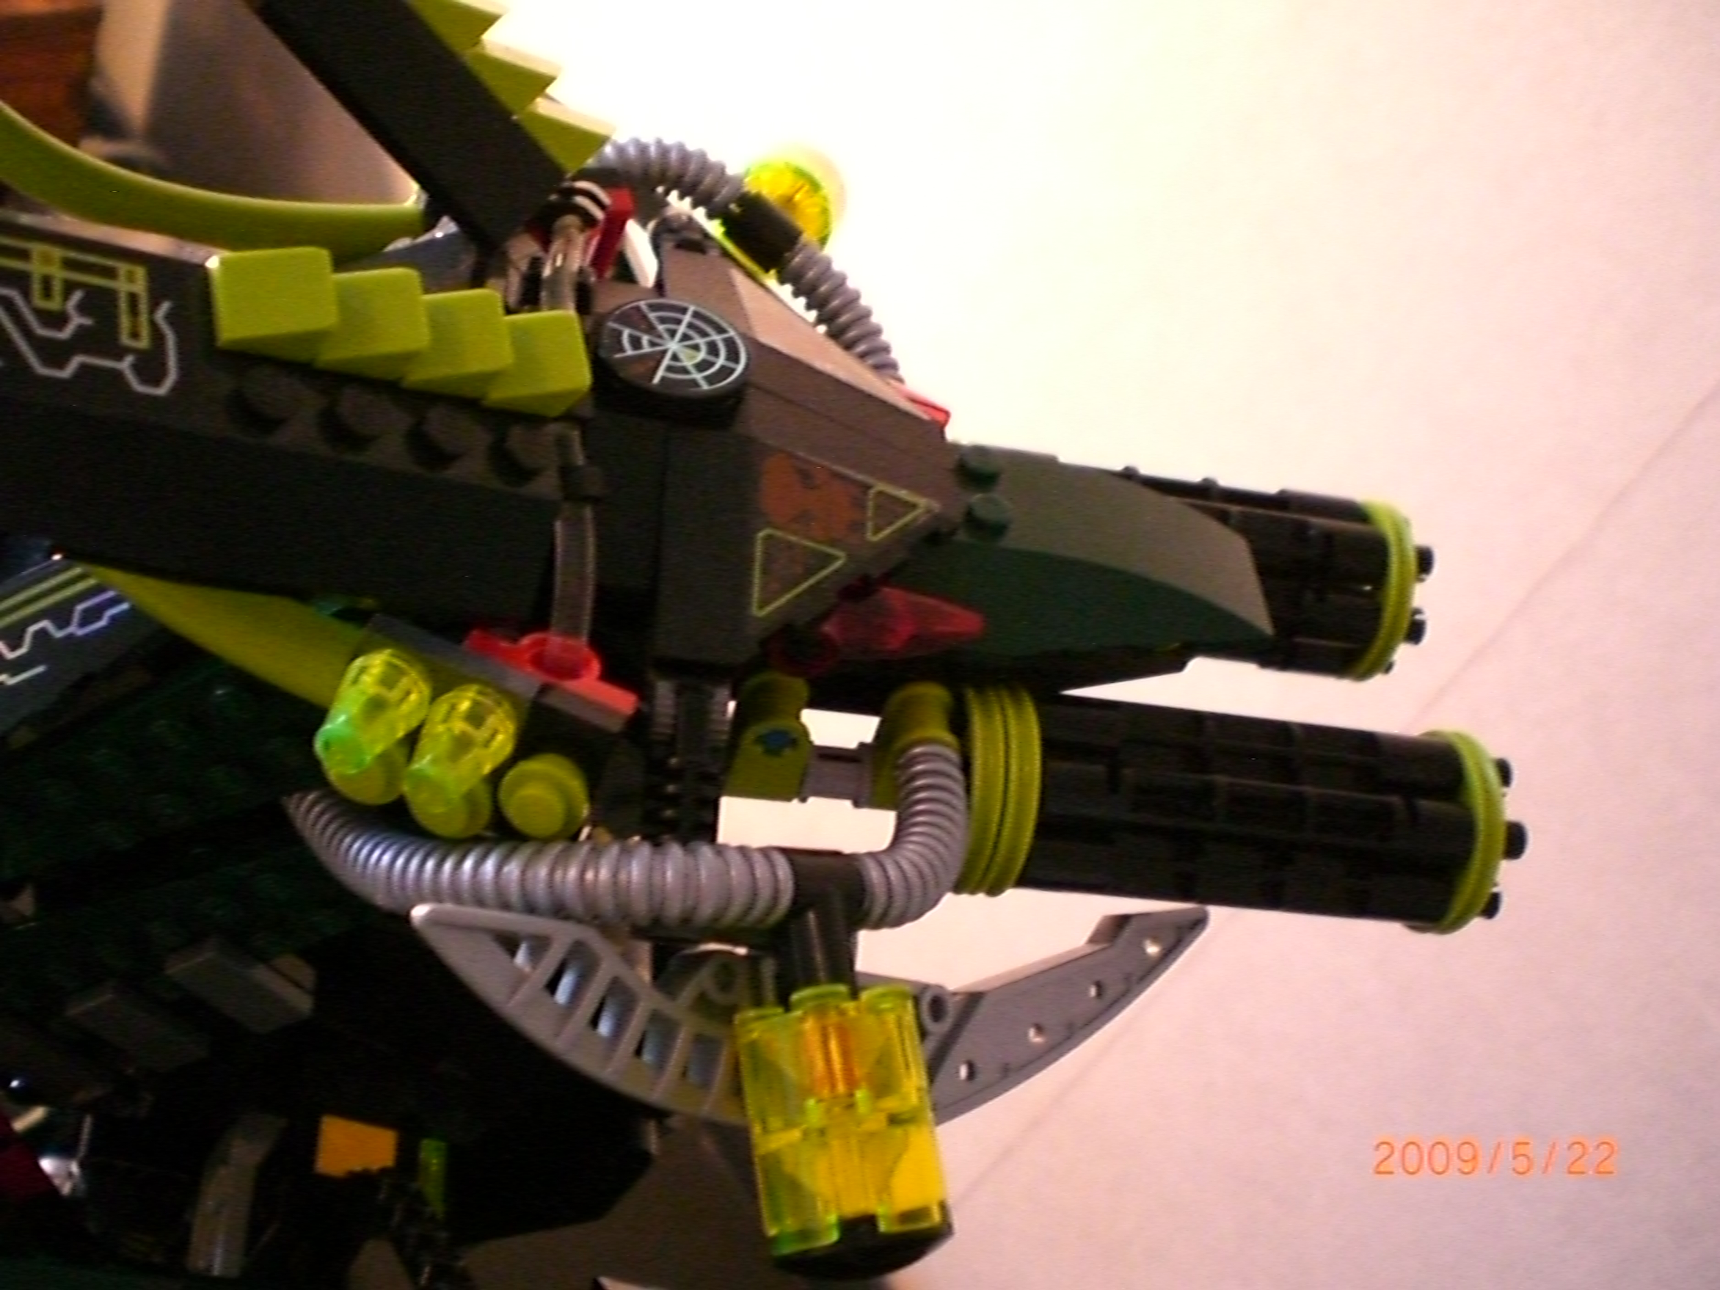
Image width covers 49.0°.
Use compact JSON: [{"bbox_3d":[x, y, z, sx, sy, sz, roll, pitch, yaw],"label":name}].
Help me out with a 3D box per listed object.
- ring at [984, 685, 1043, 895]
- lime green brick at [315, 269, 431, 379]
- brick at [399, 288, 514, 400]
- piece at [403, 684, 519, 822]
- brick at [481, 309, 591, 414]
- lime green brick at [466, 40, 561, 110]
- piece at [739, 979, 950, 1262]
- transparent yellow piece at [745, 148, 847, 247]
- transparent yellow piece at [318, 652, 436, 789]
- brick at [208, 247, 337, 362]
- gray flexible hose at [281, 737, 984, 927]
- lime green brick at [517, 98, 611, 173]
[{"bbox_3d":[0.015,0.017,0.216,0.003,0.024,0.024,7,48,-14],"label":"ring"},{"bbox_3d":[-0.042,-0.028,0.162,0.008,0.006,0.008,8,58,-39],"label":"lime green brick"},{"bbox_3d":[-0.036,-0.027,0.167,0.008,0.006,0.008,8,58,-39],"label":"brick"},{"bbox_3d":[-0.035,0.010,0.161,0.008,0.008,0.011,0,24,9],"label":"piece"},{"bbox_3d":[-0.030,-0.026,0.170,0.008,0.006,0.008,8,59,-40],"label":"brick"},{"bbox_3d":[-0.036,-0.061,0.198,0.008,0.006,0.008,47,12,-19],"label":"lime green brick"},{"bbox_3d":[-0.002,0.043,0.171,0.016,0.016,0.021,-12,75,10],"label":"piece"},{"bbox_3d":[-0.011,-0.065,0.283,0.016,0.016,0.019,0,13,4],"label":"transparent yellow piece"},{"bbox_3d":[-0.043,0.007,0.166,0.008,0.008,0.011,24,30,-2],"label":"transparent yellow piece"},{"bbox_3d":[-0.048,-0.029,0.155,0.008,0.006,0.008,8,59,-40],"label":"brick"},{"bbox_3d":[-0.025,0.019,0.182,0.074,0.015,0.041,1,16,0],"label":"gray flexible hose"},{"bbox_3d":[-0.031,-0.056,0.201,0.008,0.006,0.008,47,12,-19],"label":"lime green brick"}]

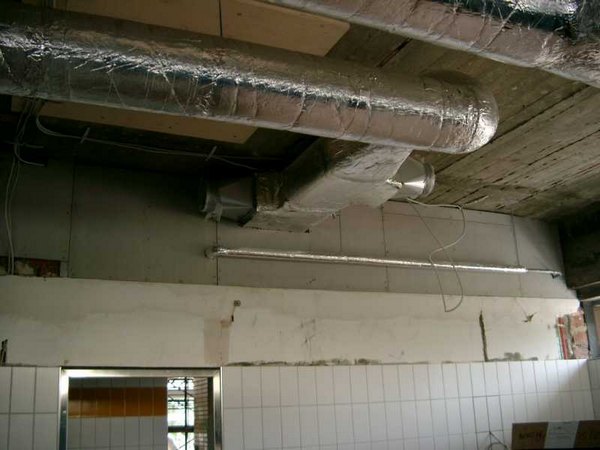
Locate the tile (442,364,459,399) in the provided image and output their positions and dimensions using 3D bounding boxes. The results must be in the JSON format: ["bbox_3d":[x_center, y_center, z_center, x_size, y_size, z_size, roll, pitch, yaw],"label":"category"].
[{"bbox_3d":[1.061,1.094,4.510,0.119,0.244,0.010,5,-18,-24],"label":"tile"}]

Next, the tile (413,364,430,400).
[{"bbox_3d":[0.702,0.904,3.699,0.102,0.206,0.009,5,-18,-24],"label":"tile"}]

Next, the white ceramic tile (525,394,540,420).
[{"bbox_3d":[1.731,1.375,4.759,0.119,0.244,0.010,5,-18,-24],"label":"white ceramic tile"}]

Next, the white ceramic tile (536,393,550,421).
[{"bbox_3d":[1.501,1.130,3.929,0.100,0.200,0.009,5,-18,-24],"label":"white ceramic tile"}]

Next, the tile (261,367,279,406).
[{"bbox_3d":[-0.149,0.834,3.311,0.102,0.206,0.009,5,-18,-24],"label":"tile"}]

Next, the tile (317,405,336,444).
[{"bbox_3d":[0.139,1.026,3.291,0.100,0.200,0.009,5,-18,-24],"label":"tile"}]

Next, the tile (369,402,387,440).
[{"bbox_3d":[0.510,1.284,4.186,0.119,0.244,0.010,5,-18,-24],"label":"tile"}]

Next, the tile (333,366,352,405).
[{"bbox_3d":[0.277,1.050,4.221,0.125,0.249,0.012,5,-18,-24],"label":"tile"}]

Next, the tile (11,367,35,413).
[{"bbox_3d":[-1.514,0.901,3.509,0.125,0.250,0.010,5,-17,-24],"label":"tile"}]

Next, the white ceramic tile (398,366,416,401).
[{"bbox_3d":[0.608,0.896,3.655,0.102,0.206,0.009,5,-18,-24],"label":"white ceramic tile"}]

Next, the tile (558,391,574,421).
[{"bbox_3d":[2.059,1.398,4.921,0.119,0.244,0.010,5,-18,-24],"label":"tile"}]

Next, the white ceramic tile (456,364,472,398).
[{"bbox_3d":[1.188,1.122,4.639,0.125,0.249,0.012,5,-18,-24],"label":"white ceramic tile"}]

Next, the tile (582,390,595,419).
[{"bbox_3d":[1.848,1.156,4.102,0.080,0.200,0.009,5,-18,-24],"label":"tile"}]

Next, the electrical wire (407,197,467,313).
[{"bbox_3d":[0.915,0.198,4.300,0.370,0.780,0.150,5,-18,-24],"label":"electrical wire"}]

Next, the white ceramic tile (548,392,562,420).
[{"bbox_3d":[1.977,1.414,4.952,0.125,0.249,0.012,5,-18,-24],"label":"white ceramic tile"}]

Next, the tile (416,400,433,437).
[{"bbox_3d":[0.877,1.360,4.523,0.125,0.250,0.010,5,-17,-24],"label":"tile"}]

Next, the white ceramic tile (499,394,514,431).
[{"bbox_3d":[1.232,1.111,3.799,0.100,0.200,0.009,5,-18,-24],"label":"white ceramic tile"}]

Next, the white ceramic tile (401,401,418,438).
[{"bbox_3d":[0.598,1.063,3.500,0.100,0.200,0.009,5,-18,-24],"label":"white ceramic tile"}]

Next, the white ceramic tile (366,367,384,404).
[{"bbox_3d":[0.520,1.094,4.434,0.125,0.250,0.010,5,-17,-24],"label":"white ceramic tile"}]

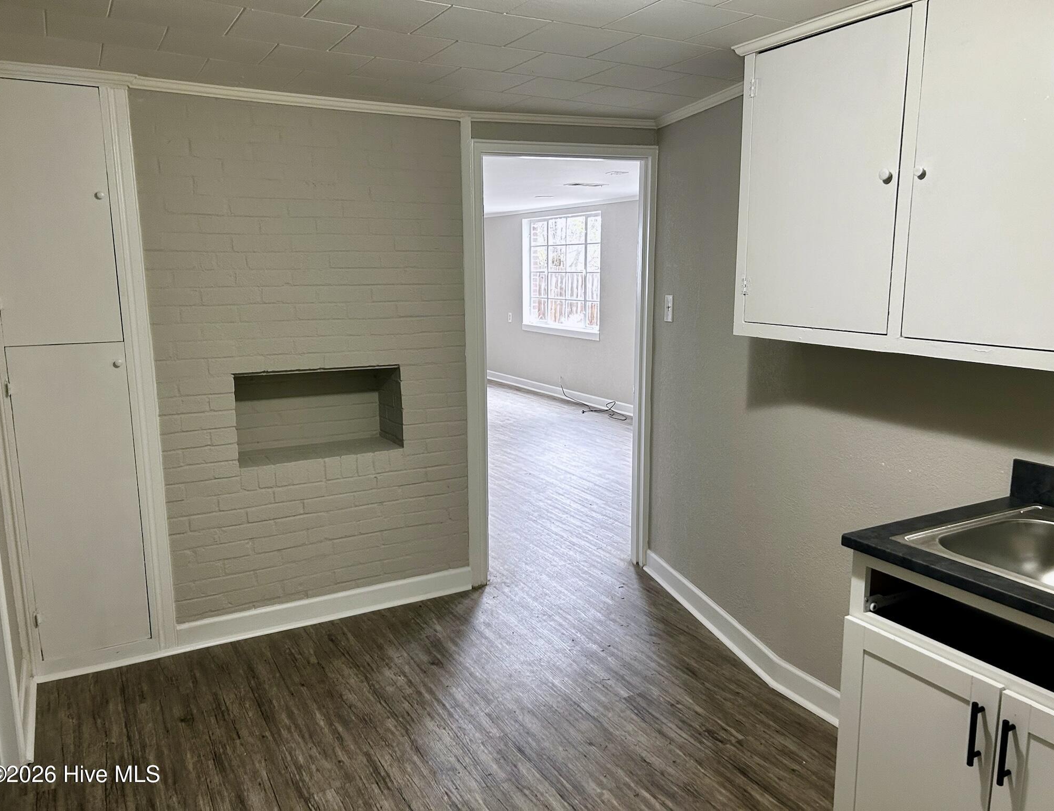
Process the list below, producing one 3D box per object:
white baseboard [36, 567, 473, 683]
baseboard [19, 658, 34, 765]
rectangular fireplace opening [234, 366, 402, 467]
[{"bbox_3d":[-1.046,0.900,3.443,1.786,0.106,0.030,-6,12,-28],"label":"white baseboard"},{"bbox_3d":[-1.697,1.024,2.766,0.030,0.106,0.572,-6,12,-29],"label":"baseboard"},{"bbox_3d":[-0.923,0.015,3.536,0.693,0.377,0.280,-6,12,-28],"label":"rectangular fireplace opening"}]

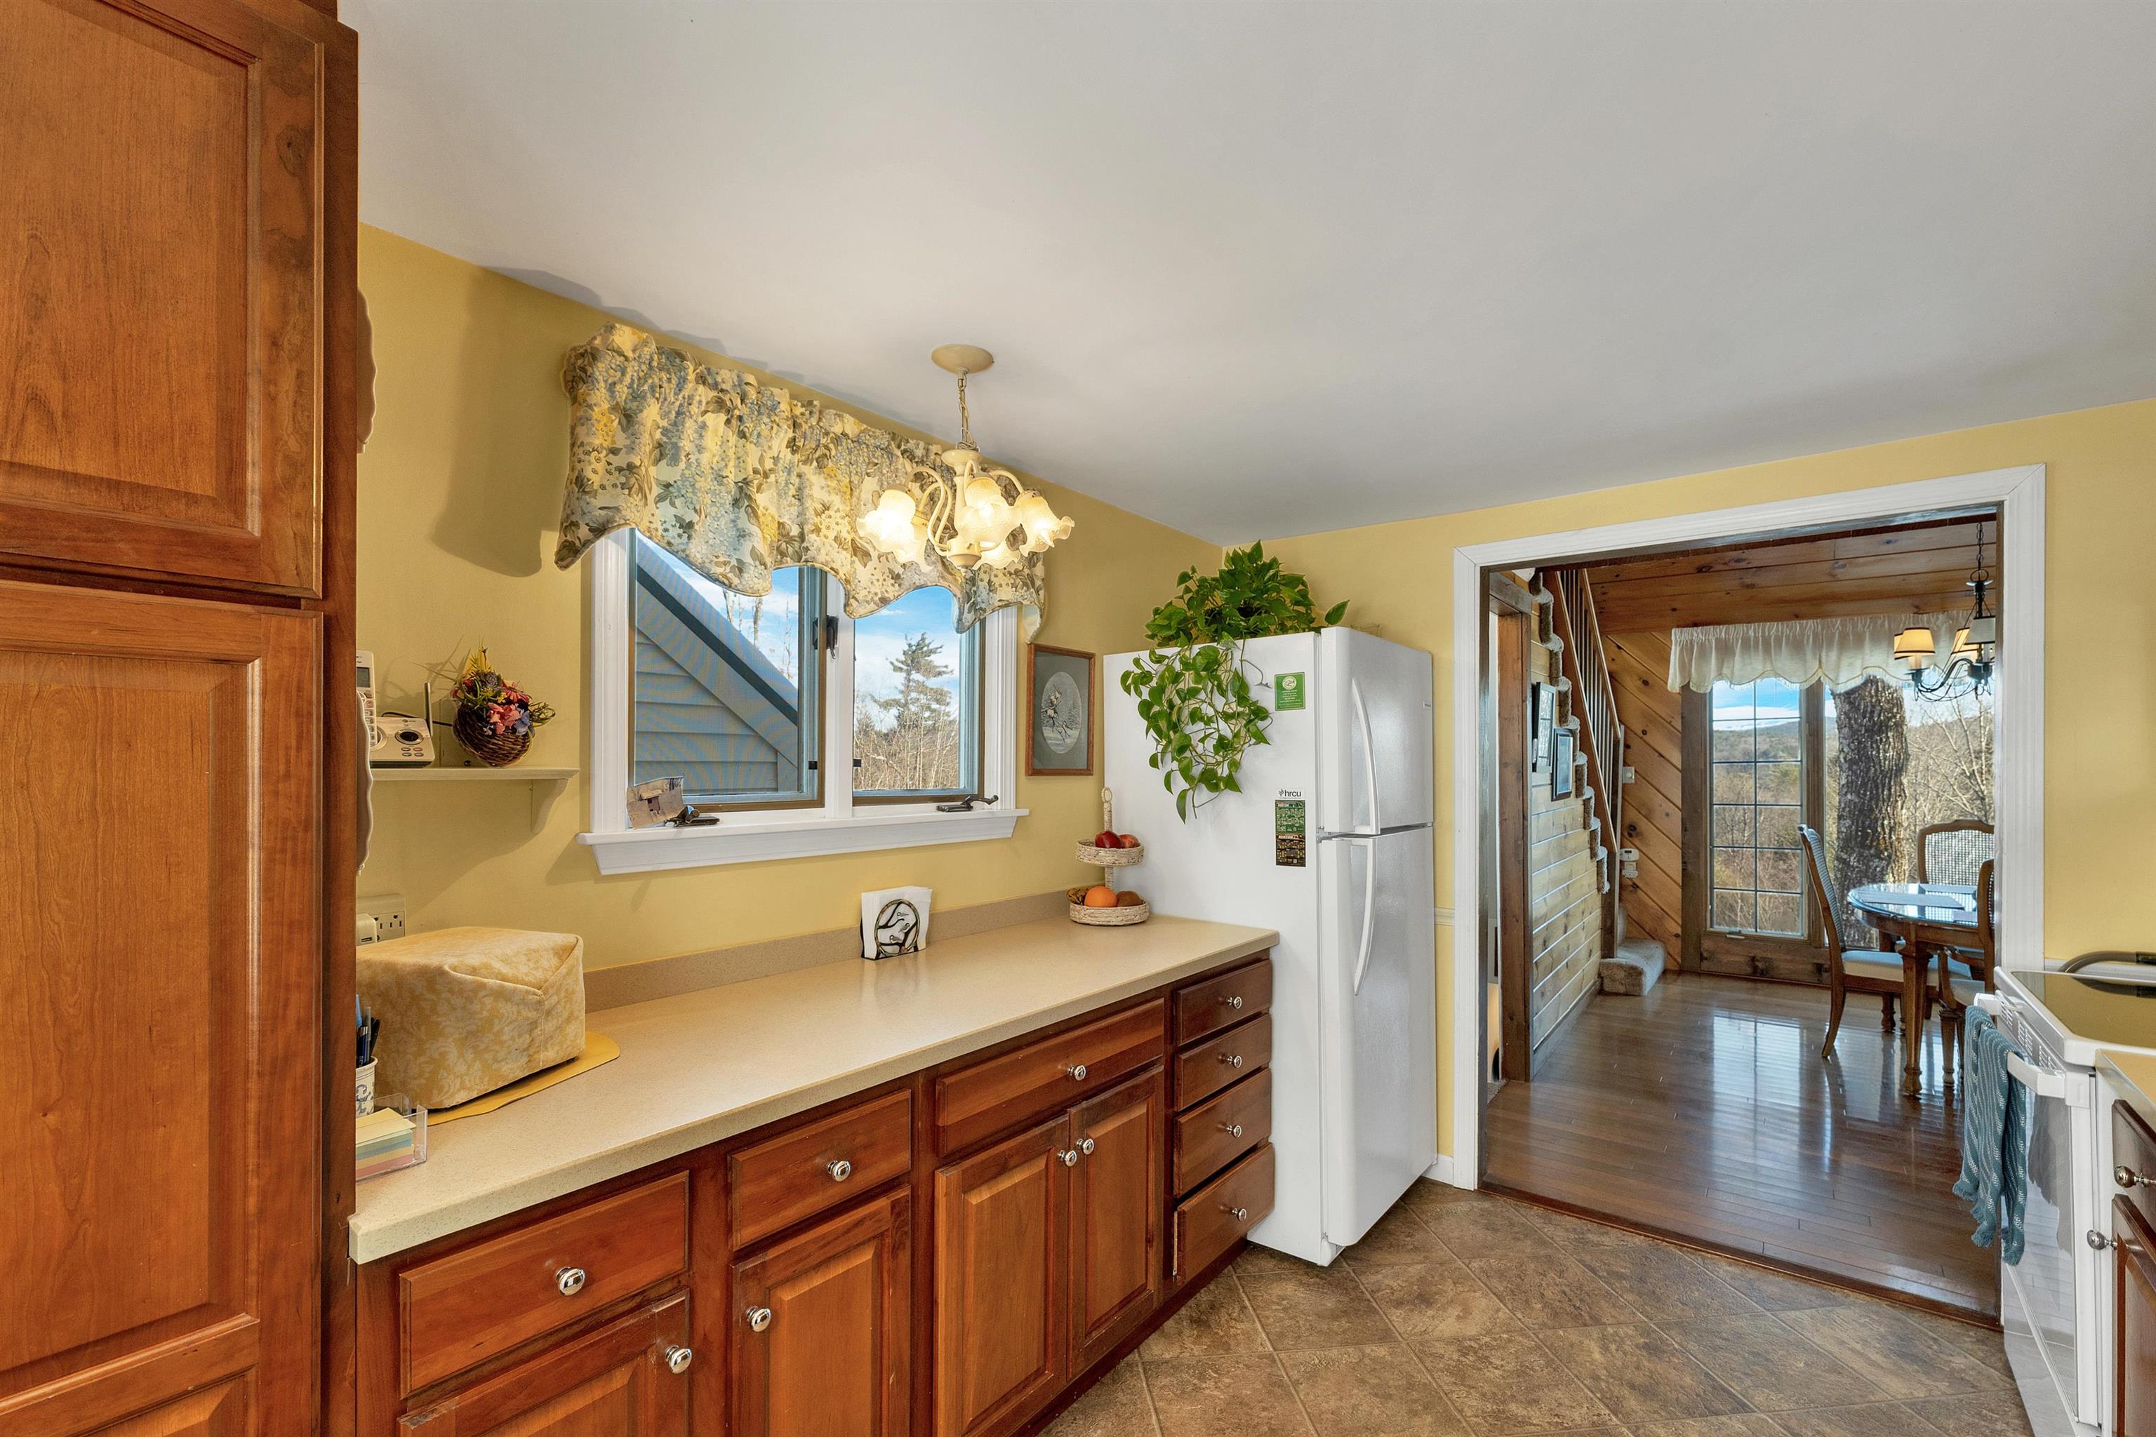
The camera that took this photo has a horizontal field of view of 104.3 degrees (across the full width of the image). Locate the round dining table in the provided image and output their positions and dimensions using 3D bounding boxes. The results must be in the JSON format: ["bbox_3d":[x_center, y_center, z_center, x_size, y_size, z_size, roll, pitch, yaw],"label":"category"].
[{"bbox_3d":[4.295,1.247,3.813,1.182,0.763,1.576,-2,-3,40],"label":"round dining table"}]

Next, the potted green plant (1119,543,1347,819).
[{"bbox_3d":[0.516,-0.126,2.688,0.680,0.880,0.500,-1,-3,41],"label":"potted green plant"}]

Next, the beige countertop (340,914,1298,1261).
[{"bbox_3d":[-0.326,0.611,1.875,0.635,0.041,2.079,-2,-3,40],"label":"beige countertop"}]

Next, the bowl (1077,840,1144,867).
[{"bbox_3d":[0.105,0.430,2.631,0.207,0.062,0.207,1,-3,0],"label":"bowl"}]

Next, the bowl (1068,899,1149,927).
[{"bbox_3d":[0.100,0.579,2.560,0.245,0.060,0.245,0,-2,0],"label":"bowl"}]

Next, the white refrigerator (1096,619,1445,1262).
[{"bbox_3d":[0.664,0.664,2.885,0.882,1.770,0.744,-2,-3,40],"label":"white refrigerator"}]

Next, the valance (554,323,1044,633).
[{"bbox_3d":[-0.539,-0.472,1.997,0.120,0.460,1.245,-1,-3,41],"label":"valance"}]

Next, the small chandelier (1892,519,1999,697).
[{"bbox_3d":[4.224,-0.517,3.944,0.571,0.830,0.571,-2,-3,40],"label":"small chandelier"}]

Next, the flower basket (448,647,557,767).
[{"bbox_3d":[-0.988,-0.014,1.440,0.140,0.200,0.155,-1,-3,41],"label":"flower basket"}]

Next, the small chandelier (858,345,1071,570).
[{"bbox_3d":[-0.237,-0.535,1.750,0.450,0.455,0.450,0,-2,0],"label":"small chandelier"}]

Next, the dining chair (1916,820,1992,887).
[{"bbox_3d":[4.765,1.106,4.404,0.542,1.108,0.611,-2,-3,40],"label":"dining chair"}]

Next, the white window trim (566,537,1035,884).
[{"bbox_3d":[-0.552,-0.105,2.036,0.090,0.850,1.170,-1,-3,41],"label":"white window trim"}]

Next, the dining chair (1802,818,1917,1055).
[{"bbox_3d":[3.800,1.050,3.950,0.500,1.070,0.580,2,-3,-44],"label":"dining chair"}]

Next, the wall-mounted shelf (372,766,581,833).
[{"bbox_3d":[-1.053,0.145,1.385,0.202,0.122,0.340,-2,-3,40],"label":"wall-mounted shelf"}]

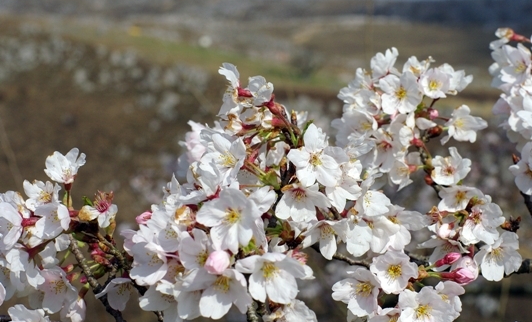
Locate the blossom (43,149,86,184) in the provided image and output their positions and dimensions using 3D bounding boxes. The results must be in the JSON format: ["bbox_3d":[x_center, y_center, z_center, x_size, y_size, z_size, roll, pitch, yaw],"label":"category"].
[{"bbox_3d":[-0.142,0.004,1.180,0.030,0.021,0.027,-7,40,6],"label":"blossom"}]

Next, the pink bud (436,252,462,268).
[{"bbox_3d":[0.129,0.069,1.170,0.021,0.008,0.008,-26,0,12],"label":"pink bud"}]

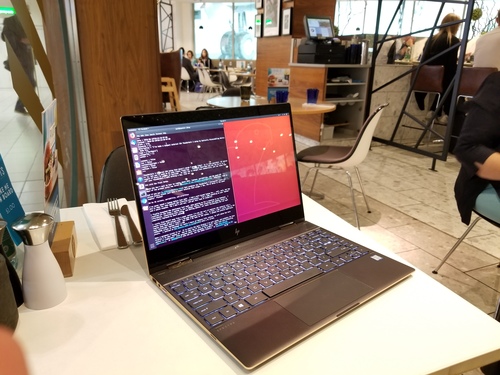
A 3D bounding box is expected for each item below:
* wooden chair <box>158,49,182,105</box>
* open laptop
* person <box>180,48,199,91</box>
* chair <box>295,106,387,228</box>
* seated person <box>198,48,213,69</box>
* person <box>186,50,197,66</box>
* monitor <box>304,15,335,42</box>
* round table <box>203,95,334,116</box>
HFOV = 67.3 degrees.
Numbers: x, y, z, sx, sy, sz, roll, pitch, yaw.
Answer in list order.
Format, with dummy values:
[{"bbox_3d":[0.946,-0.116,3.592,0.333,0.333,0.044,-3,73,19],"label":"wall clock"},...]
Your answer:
[{"bbox_3d":[-1.715,-2.237,8.000,0.500,1.120,0.520,-5,19,-17],"label":"wooden chair"},{"bbox_3d":[0.033,0.018,0.520,0.307,0.225,0.279,-13,22,-36],"label":"open laptop"},{"bbox_3d":[-1.981,-3.912,12.500,0.800,1.330,0.520,-12,22,-34],"label":"person"},{"bbox_3d":[0.603,-0.175,2.596,0.560,0.815,0.470,9,20,24],"label":"chair"},{"bbox_3d":[-1.571,-4.201,13.200,0.500,1.280,0.720,4,18,8],"label":"seated person"},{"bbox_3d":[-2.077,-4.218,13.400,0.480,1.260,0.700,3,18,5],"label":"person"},{"bbox_3d":[0.879,-2.007,4.750,0.370,0.330,0.190,-8,20,-25],"label":"monitor"},{"bbox_3d":[0.148,-0.300,3.048,1.020,0.745,1.050,1,18,0],"label":"round table"}]

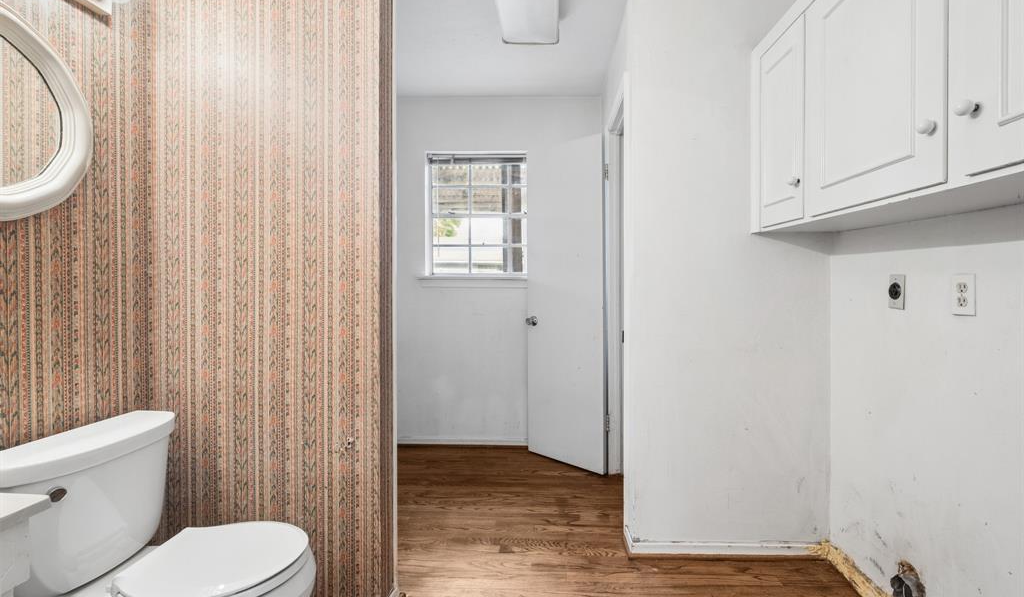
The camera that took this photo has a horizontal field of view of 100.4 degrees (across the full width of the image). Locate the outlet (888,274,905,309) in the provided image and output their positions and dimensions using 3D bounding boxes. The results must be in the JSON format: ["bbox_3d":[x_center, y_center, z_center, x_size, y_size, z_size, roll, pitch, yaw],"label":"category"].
[{"bbox_3d":[1.304,-0.022,1.445,0.014,0.115,0.070,0,1,4],"label":"outlet"}]

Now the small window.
[{"bbox_3d":[-0.177,-0.596,2.990,0.845,0.860,0.100,0,1,2],"label":"small window"}]

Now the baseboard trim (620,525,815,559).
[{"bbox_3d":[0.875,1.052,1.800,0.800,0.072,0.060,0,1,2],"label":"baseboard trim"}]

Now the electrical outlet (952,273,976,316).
[{"bbox_3d":[1.281,-0.011,1.212,0.010,0.115,0.070,0,1,4],"label":"electrical outlet"}]

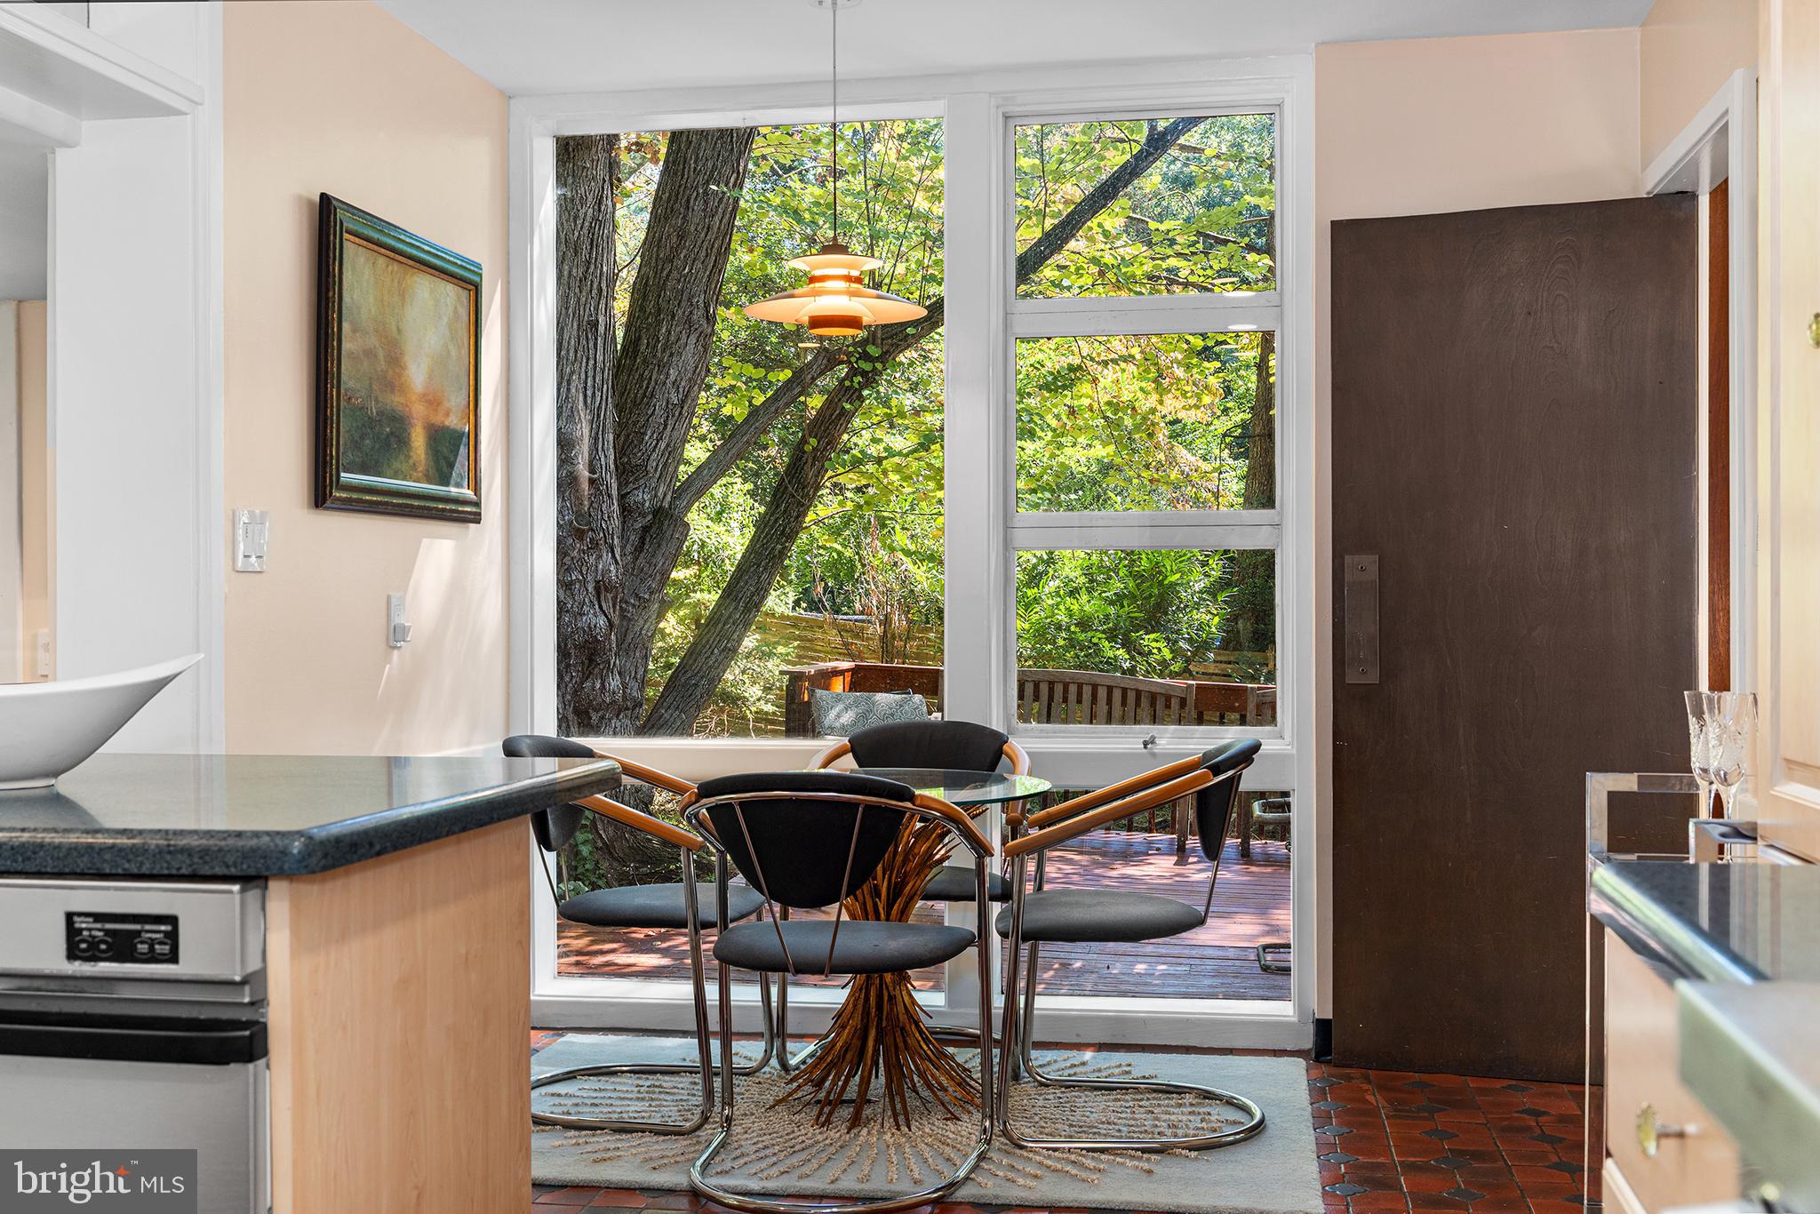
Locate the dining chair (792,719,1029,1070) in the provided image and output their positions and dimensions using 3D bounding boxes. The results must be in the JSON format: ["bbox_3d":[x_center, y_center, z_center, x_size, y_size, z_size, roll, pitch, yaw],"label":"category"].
[{"bbox_3d":[0.017,0.678,4.617,0.575,0.803,0.570,0,0,10],"label":"dining chair"}]

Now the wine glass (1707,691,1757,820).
[{"bbox_3d":[0.989,0.206,2.315,0.062,0.209,0.062,0,0,10],"label":"wine glass"}]

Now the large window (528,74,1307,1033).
[{"bbox_3d":[-0.018,-0.128,4.946,2.074,2.438,0.140,0,0,10],"label":"large window"}]

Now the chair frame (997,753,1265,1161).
[{"bbox_3d":[0.466,0.678,4.057,0.575,0.803,0.575,0,0,7],"label":"chair frame"}]

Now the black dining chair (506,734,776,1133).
[{"bbox_3d":[-0.602,0.680,4.214,0.580,0.800,0.575,0,0,10],"label":"black dining chair"}]

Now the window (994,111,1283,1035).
[{"bbox_3d":[0.585,-0.133,4.851,0.711,2.246,0.080,0,0,10],"label":"window"}]

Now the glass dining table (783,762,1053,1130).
[{"bbox_3d":[-0.070,0.733,4.196,0.820,0.697,0.820,0,0,10],"label":"glass dining table"}]

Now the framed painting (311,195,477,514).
[{"bbox_3d":[-1.145,-0.531,4.389,0.045,0.653,0.768,0,0,10],"label":"framed painting"}]

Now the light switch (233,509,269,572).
[{"bbox_3d":[-1.275,-0.128,3.736,0.013,0.116,0.120,0,0,10],"label":"light switch"}]

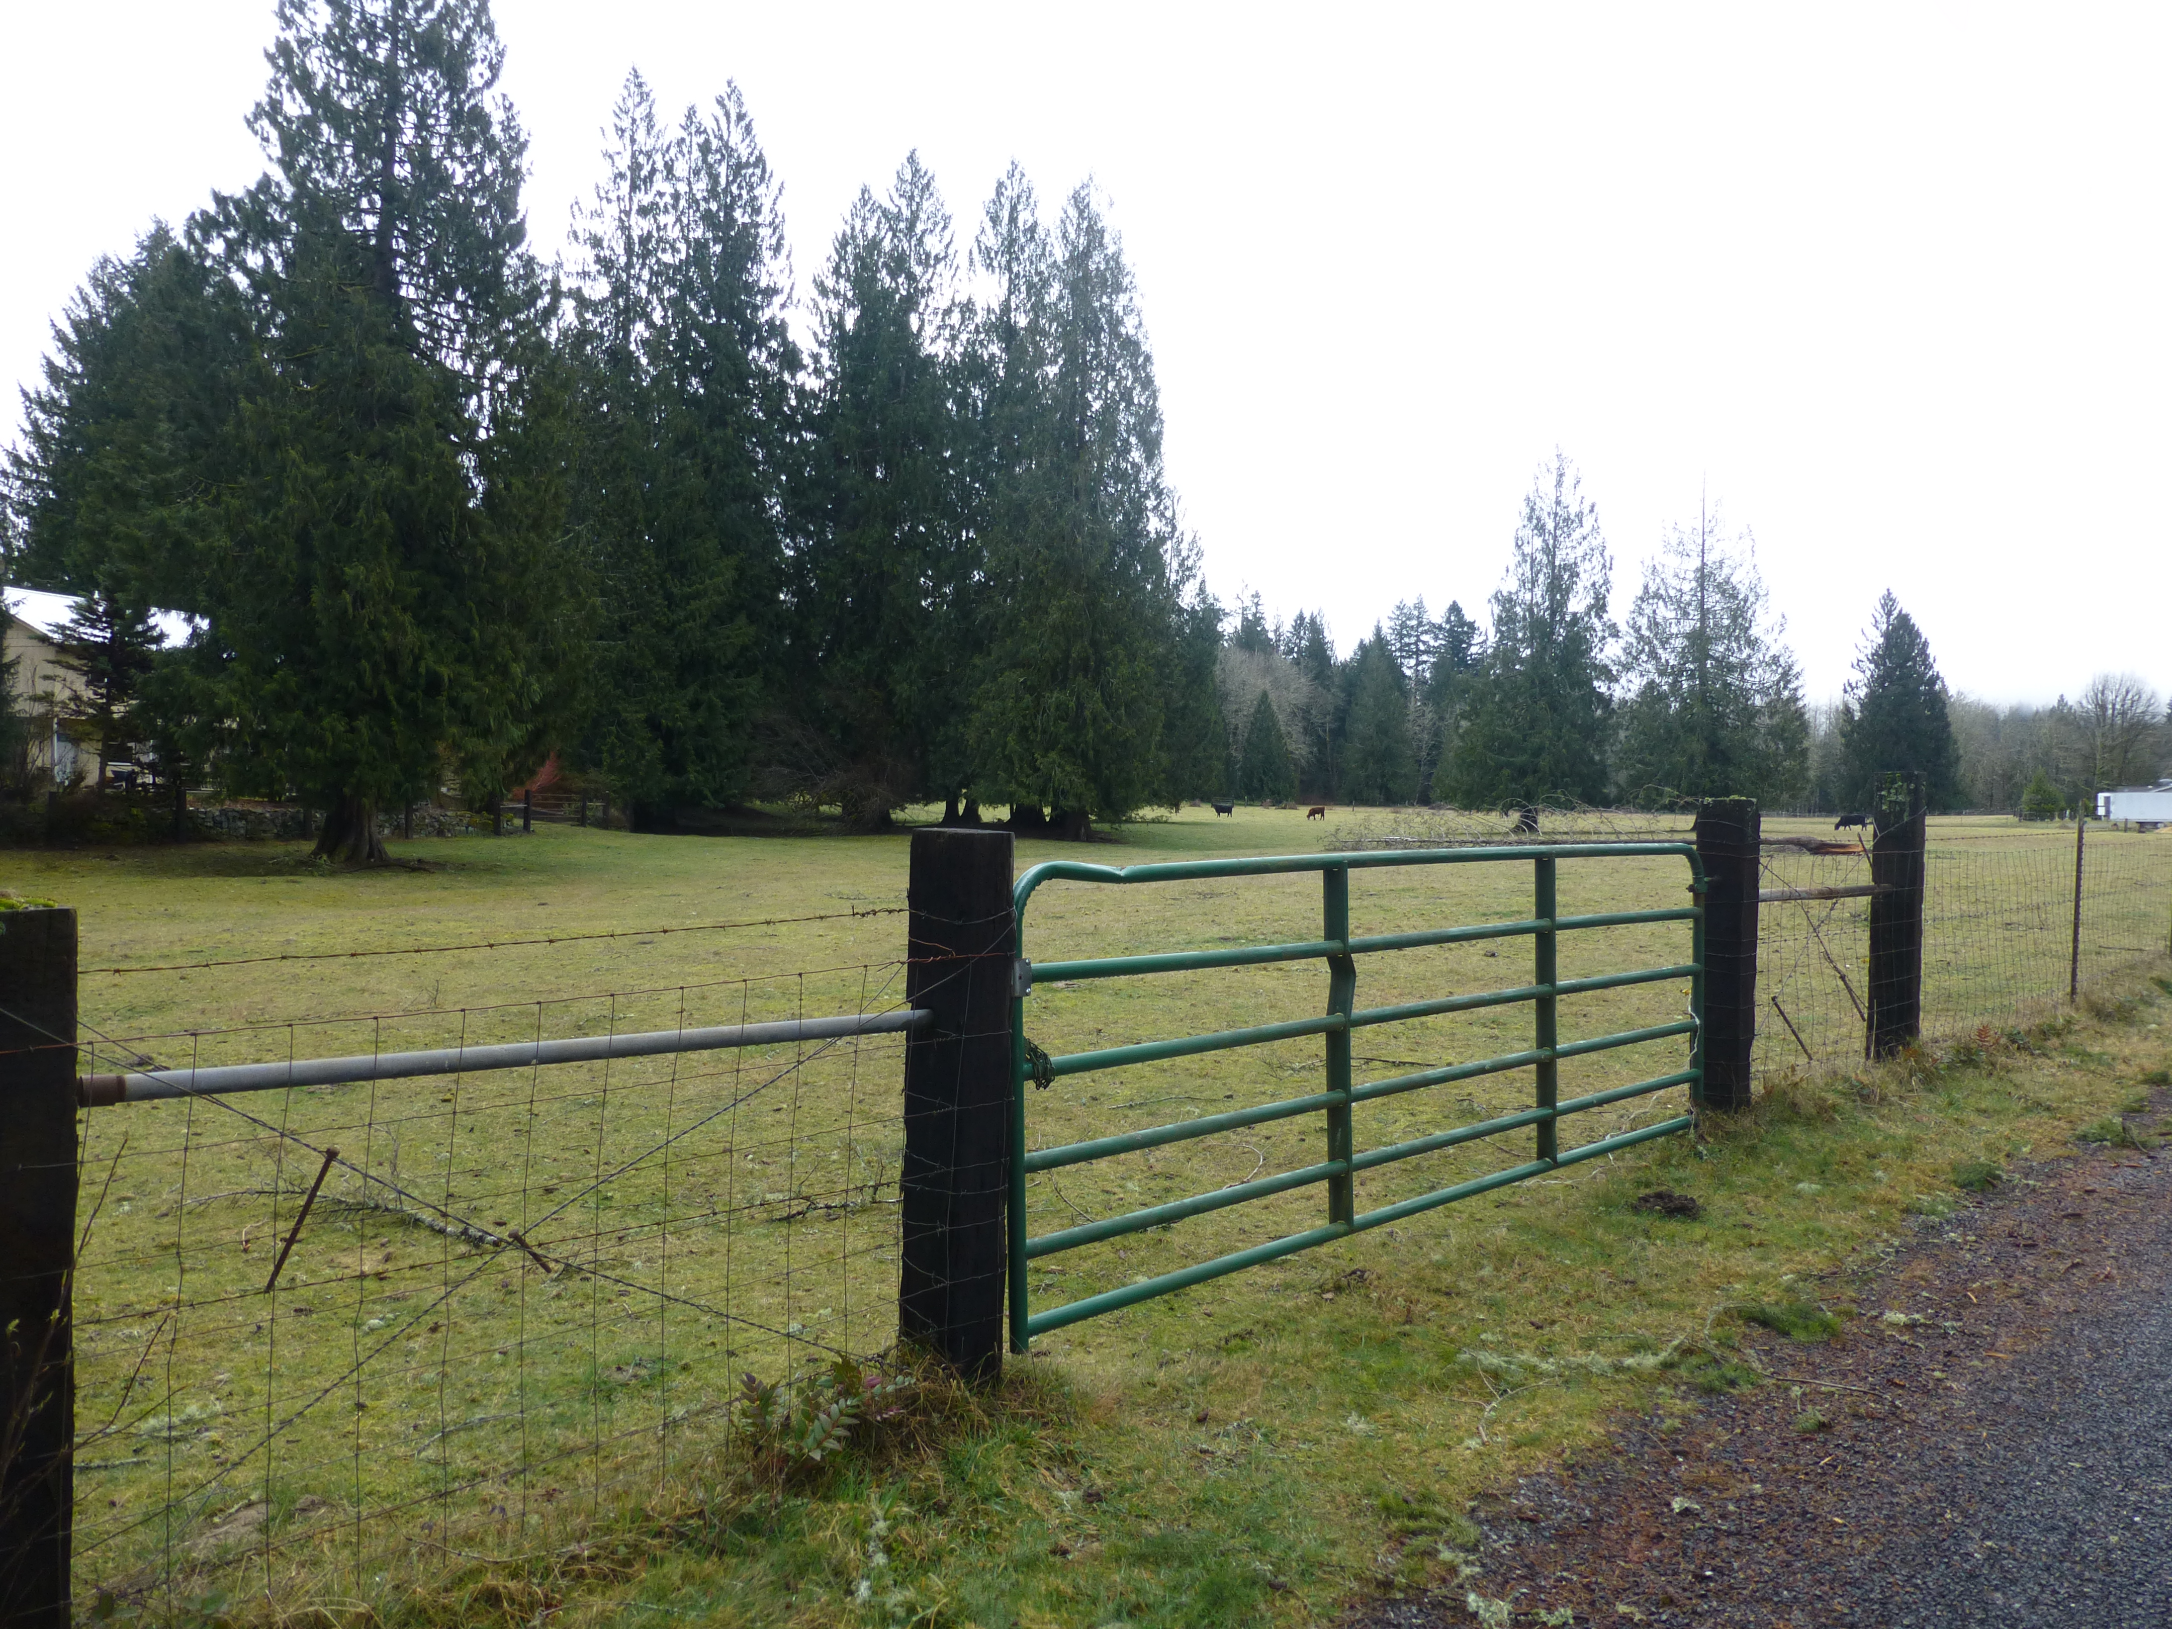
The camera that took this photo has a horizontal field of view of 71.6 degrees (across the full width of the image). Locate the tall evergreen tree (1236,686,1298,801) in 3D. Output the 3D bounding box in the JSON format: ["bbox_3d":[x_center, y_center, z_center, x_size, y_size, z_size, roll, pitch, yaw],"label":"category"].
[{"bbox_3d":[20.304,-7.758,170.000,6.896,13.409,6.551,1,1,0],"label":"tall evergreen tree"}]

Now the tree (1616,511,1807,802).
[{"bbox_3d":[38.818,-9.638,94.000,11.863,20.865,11.269,1,1,0],"label":"tree"}]

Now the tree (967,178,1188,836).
[{"bbox_3d":[-0.144,-10.372,51.000,7.356,22.411,6.988,1,1,0],"label":"tree"}]

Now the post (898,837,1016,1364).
[{"bbox_3d":[-0.335,0.737,3.940,0.180,1.390,0.230,0,1,-44],"label":"post"}]

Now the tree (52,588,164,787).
[{"bbox_3d":[-31.829,-4.058,49.000,3.644,6.625,3.462,1,1,0],"label":"tree"}]

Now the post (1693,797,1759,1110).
[{"bbox_3d":[2.969,0.645,6.980,0.180,1.430,0.230,0,1,-44],"label":"post"}]

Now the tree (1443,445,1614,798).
[{"bbox_3d":[24.940,-9.749,84.000,9.465,21.107,8.992,1,1,0],"label":"tree"}]

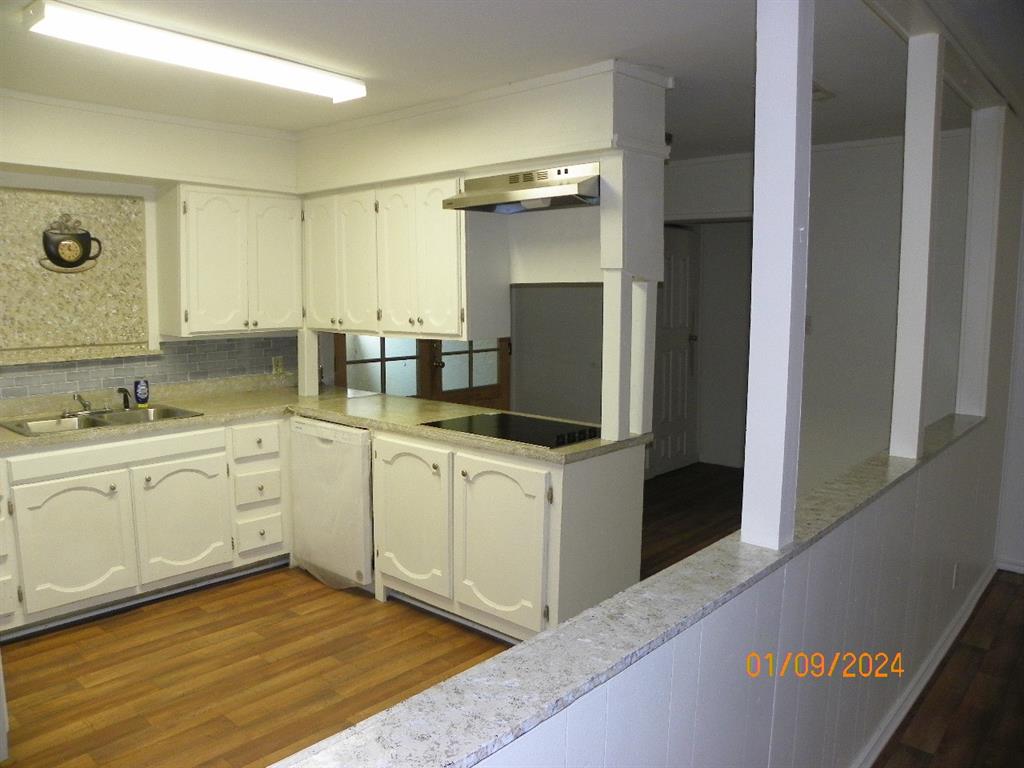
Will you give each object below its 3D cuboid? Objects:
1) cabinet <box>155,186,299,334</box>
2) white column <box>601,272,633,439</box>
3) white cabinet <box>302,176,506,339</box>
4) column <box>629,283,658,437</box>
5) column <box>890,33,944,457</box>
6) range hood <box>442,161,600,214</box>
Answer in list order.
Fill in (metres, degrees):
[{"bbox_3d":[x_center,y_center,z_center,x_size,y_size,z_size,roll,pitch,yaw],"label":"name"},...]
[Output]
[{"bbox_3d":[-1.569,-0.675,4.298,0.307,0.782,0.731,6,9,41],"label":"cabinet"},{"bbox_3d":[0.444,-0.122,3.250,0.089,0.718,0.089,6,9,41],"label":"white column"},{"bbox_3d":[-0.618,-0.654,4.129,1.365,0.776,0.295,6,9,41],"label":"white cabinet"},{"bbox_3d":[0.575,-0.118,3.410,0.089,0.675,0.089,6,9,41],"label":"column"},{"bbox_3d":[1.402,-0.450,2.647,0.089,1.474,0.089,6,9,41],"label":"column"},{"bbox_3d":[0.114,-0.843,3.347,0.759,0.145,0.432,6,9,41],"label":"range hood"}]

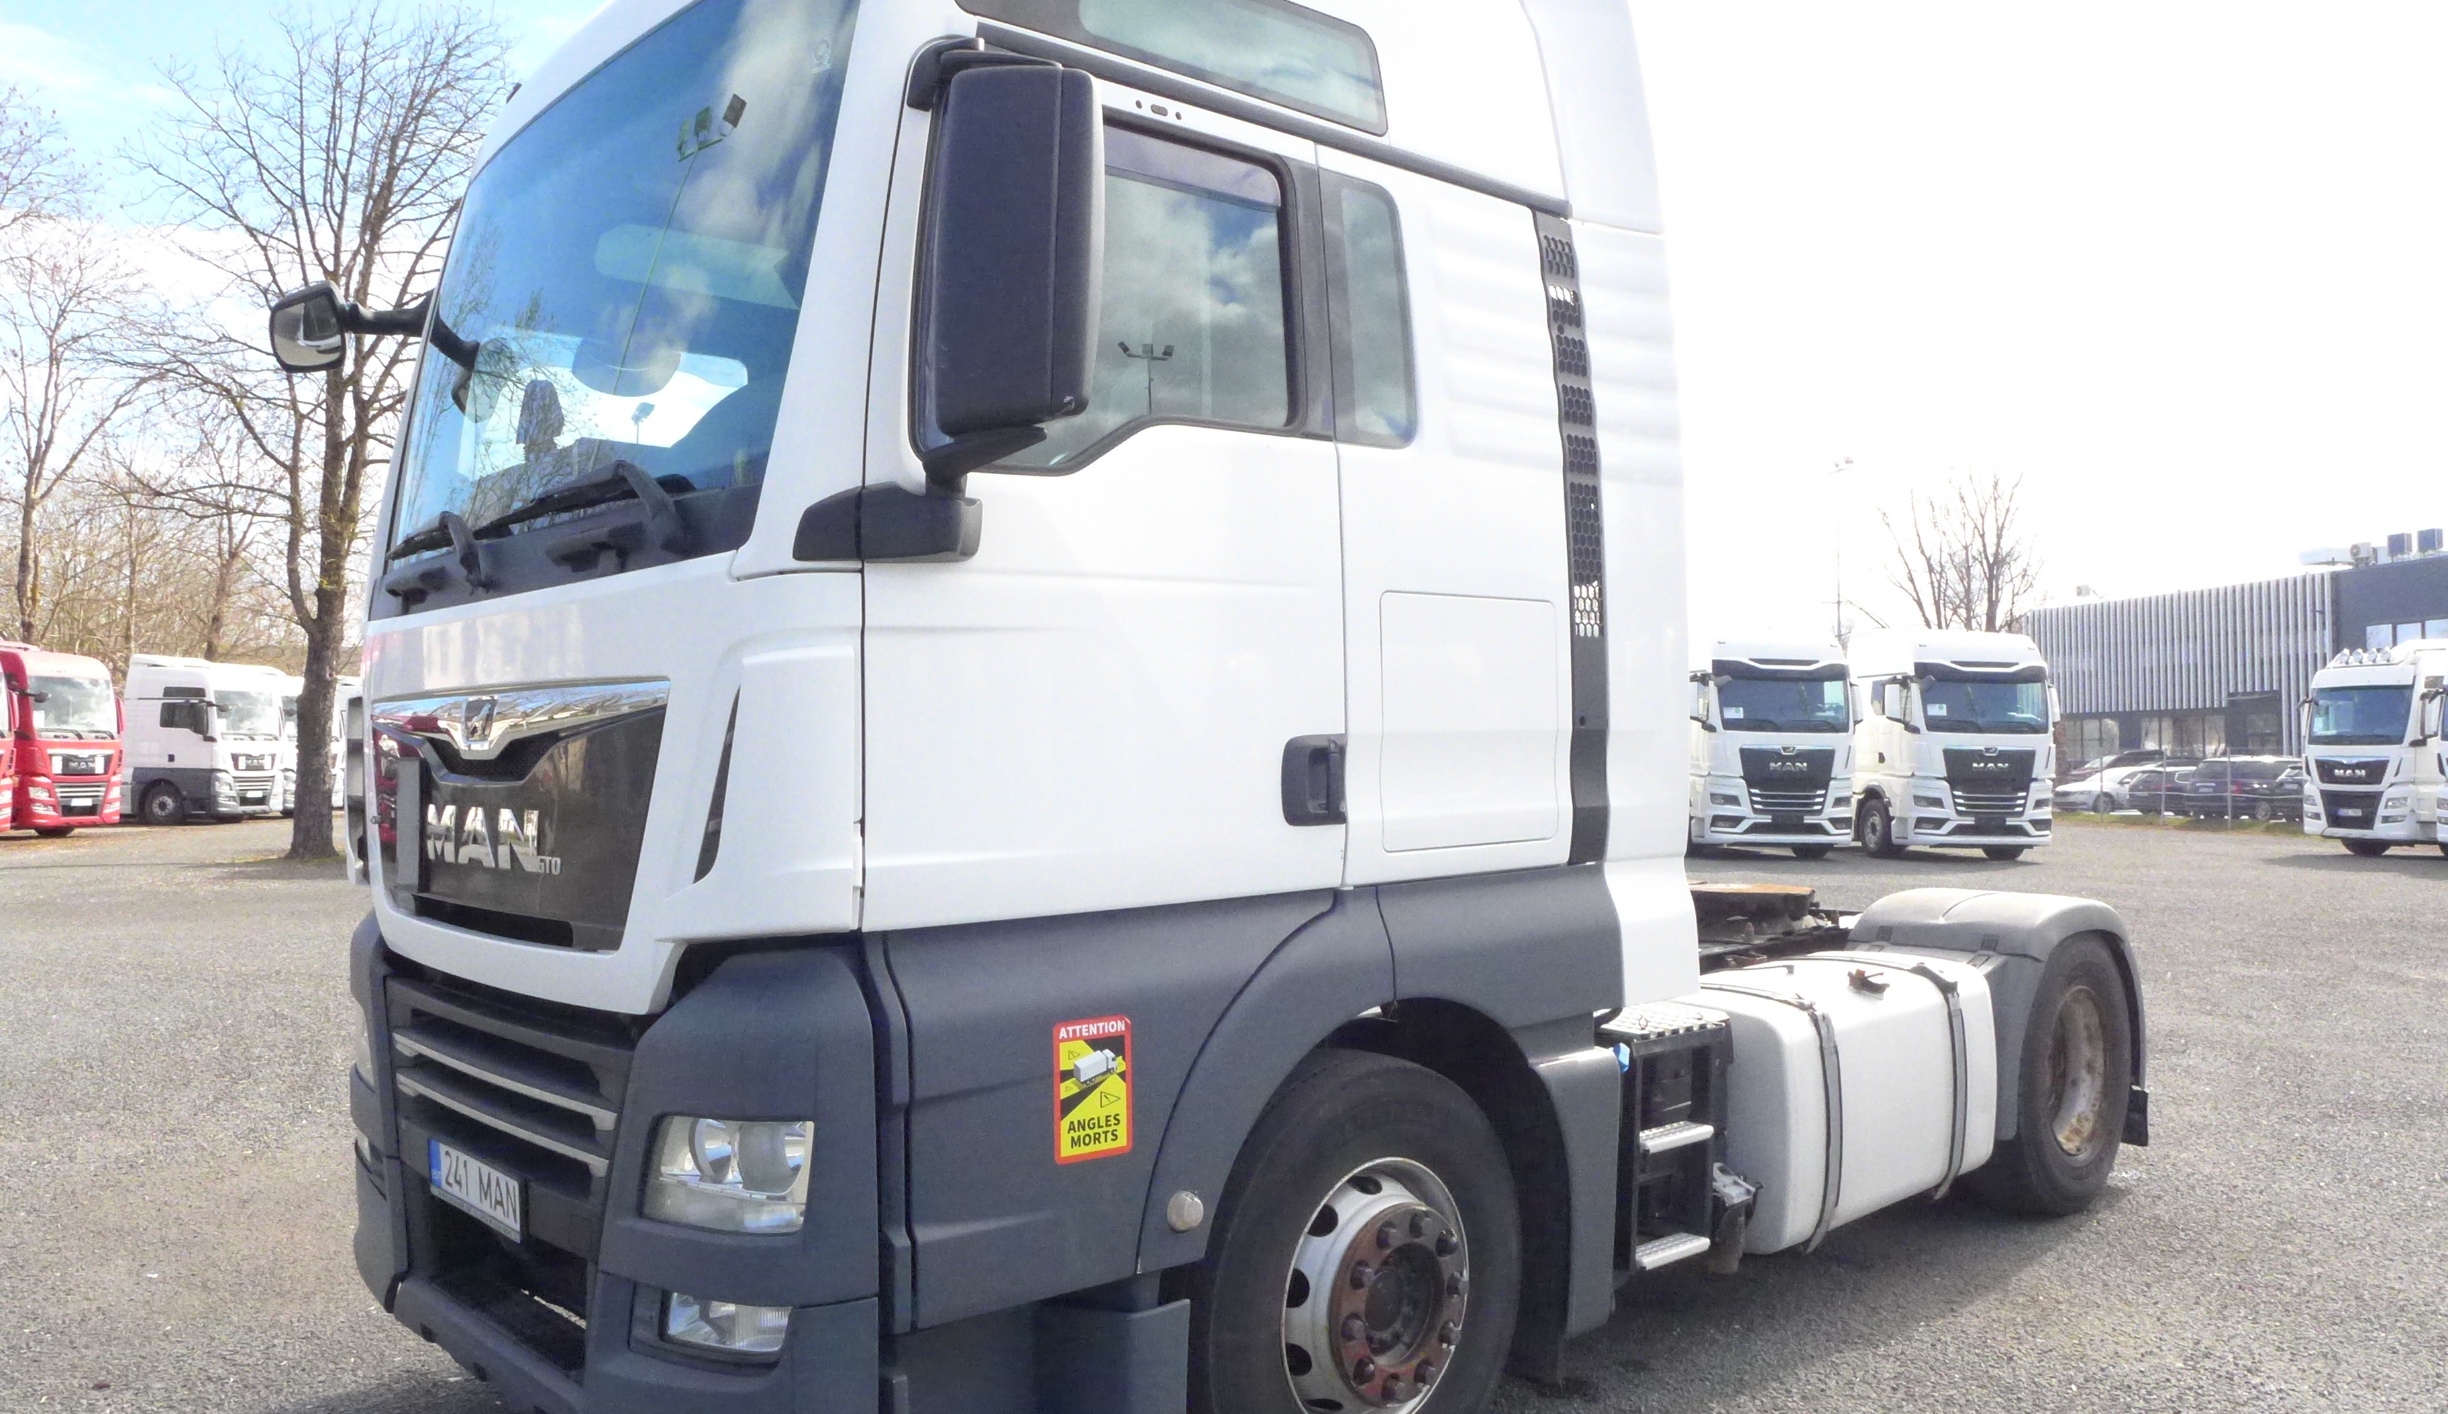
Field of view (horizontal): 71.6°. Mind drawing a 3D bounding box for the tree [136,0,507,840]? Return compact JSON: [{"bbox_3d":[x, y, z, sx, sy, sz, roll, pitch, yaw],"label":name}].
[{"bbox_3d":[-14.636,-4.476,27.773,6.400,13.870,6.400,0,-1,0],"label":"tree"}]

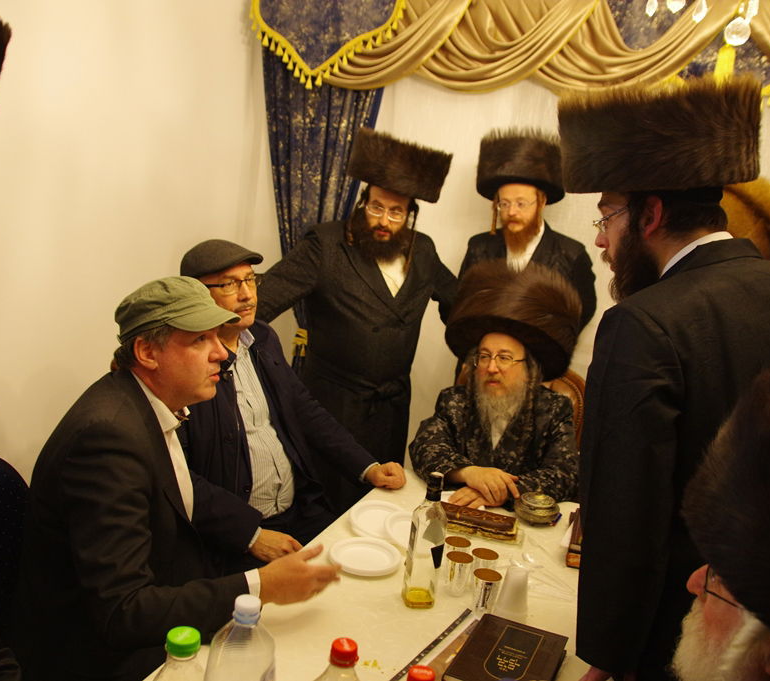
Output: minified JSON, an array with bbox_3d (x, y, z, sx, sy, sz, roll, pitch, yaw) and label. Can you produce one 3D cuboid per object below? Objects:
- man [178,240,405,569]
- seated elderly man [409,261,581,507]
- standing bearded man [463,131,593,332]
[{"bbox_3d":[-0.409,0.426,2.092,0.740,1.393,0.600,13,13,30],"label":"man"},{"bbox_3d":[0.362,0.478,2.245,0.570,1.418,0.720,11,12,21],"label":"seated elderly man"},{"bbox_3d":[0.465,0.172,2.684,0.520,1.872,0.370,10,11,14],"label":"standing bearded man"}]

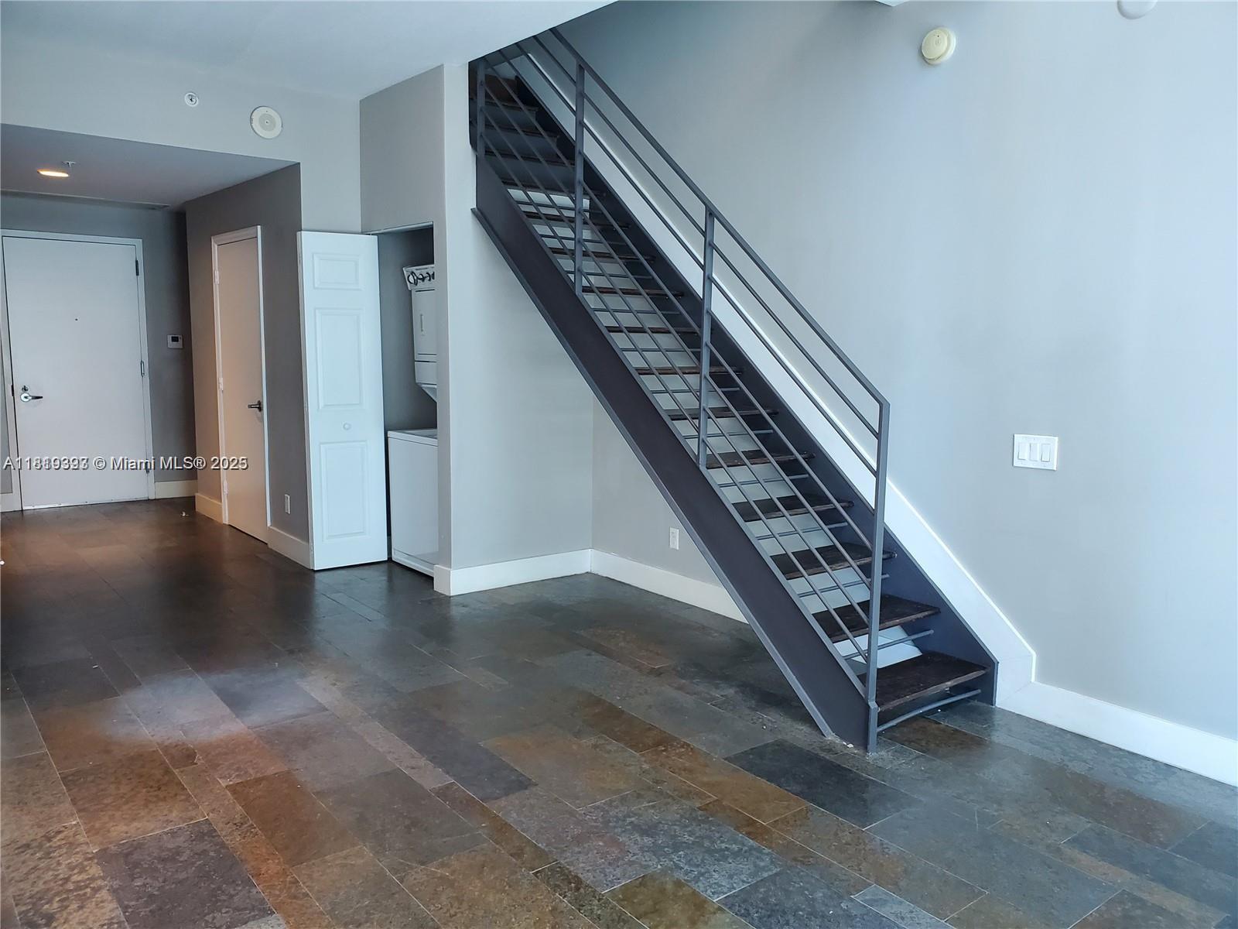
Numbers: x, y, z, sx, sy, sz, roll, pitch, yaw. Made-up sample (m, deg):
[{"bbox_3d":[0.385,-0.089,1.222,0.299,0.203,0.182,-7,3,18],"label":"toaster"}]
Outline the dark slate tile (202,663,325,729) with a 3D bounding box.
[{"bbox_3d":[-1.430,0.938,3.750,0.299,0.011,0.601,-5,9,-38],"label":"dark slate tile"}]

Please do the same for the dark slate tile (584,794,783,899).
[{"bbox_3d":[0.178,1.090,2.724,0.299,0.011,0.601,-5,9,-38],"label":"dark slate tile"}]

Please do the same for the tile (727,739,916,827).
[{"bbox_3d":[0.646,1.034,3.029,0.290,0.014,0.587,-5,9,-39],"label":"tile"}]

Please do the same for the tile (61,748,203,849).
[{"bbox_3d":[-1.543,1.043,2.932,0.299,0.011,0.601,-5,9,-38],"label":"tile"}]

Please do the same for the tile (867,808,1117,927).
[{"bbox_3d":[1.038,1.123,2.648,0.302,0.012,0.609,-6,10,-39],"label":"tile"}]

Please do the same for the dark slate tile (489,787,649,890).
[{"bbox_3d":[-0.150,1.085,2.730,0.198,0.011,0.601,-5,9,-38],"label":"dark slate tile"}]

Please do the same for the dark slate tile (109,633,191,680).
[{"bbox_3d":[-2.147,0.863,4.209,0.206,0.012,0.602,-6,10,-39],"label":"dark slate tile"}]

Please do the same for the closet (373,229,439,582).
[{"bbox_3d":[-0.966,-0.371,5.772,0.856,2.045,0.957,-6,10,-39],"label":"closet"}]

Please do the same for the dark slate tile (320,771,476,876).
[{"bbox_3d":[-0.657,1.051,2.762,0.296,0.014,0.579,-5,9,-39],"label":"dark slate tile"}]

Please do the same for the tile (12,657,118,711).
[{"bbox_3d":[-2.262,0.900,3.796,0.297,0.014,0.591,-5,9,-39],"label":"tile"}]

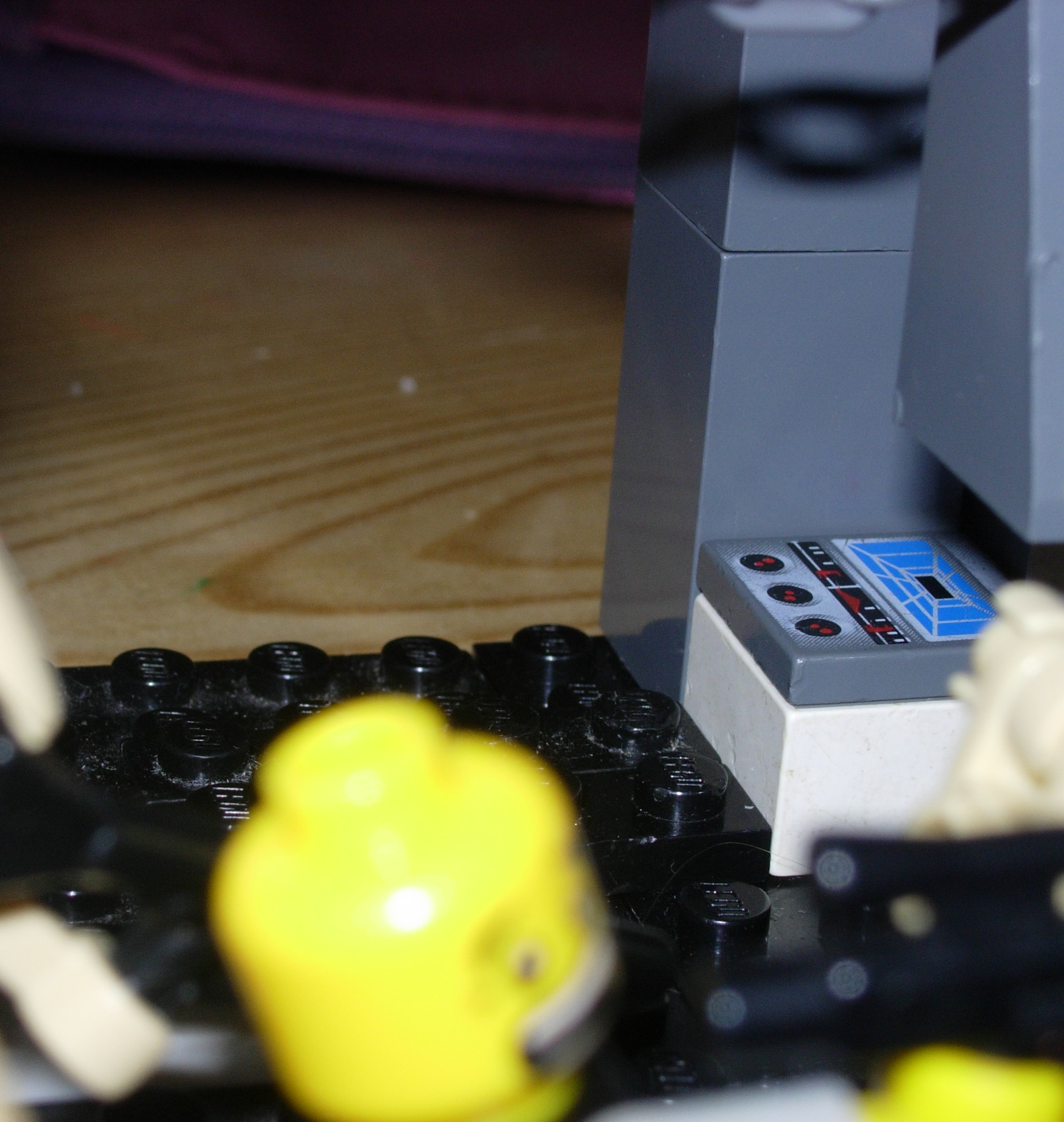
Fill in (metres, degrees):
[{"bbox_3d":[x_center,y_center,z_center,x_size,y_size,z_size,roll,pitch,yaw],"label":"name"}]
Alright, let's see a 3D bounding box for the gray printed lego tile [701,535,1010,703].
[{"bbox_3d":[0.019,0.003,0.191,0.016,0.003,0.016,-2,23,-15],"label":"gray printed lego tile"}]

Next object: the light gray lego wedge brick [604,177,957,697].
[{"bbox_3d":[0.015,-0.006,0.204,0.016,0.029,0.016,-2,23,-15],"label":"light gray lego wedge brick"}]

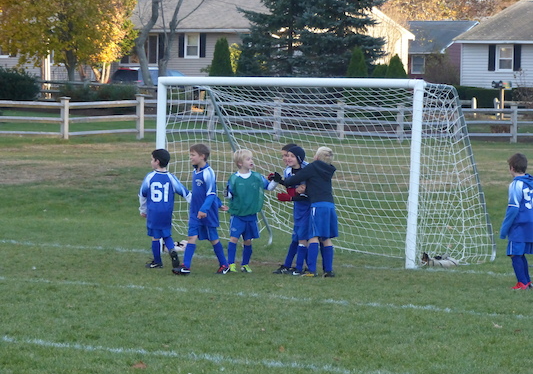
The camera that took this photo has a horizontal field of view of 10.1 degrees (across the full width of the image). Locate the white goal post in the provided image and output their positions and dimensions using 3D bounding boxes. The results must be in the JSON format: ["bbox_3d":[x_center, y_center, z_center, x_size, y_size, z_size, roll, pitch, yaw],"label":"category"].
[{"bbox_3d":[0.705,-0.187,34.036,3.800,2.030,1.700,3,2,41],"label":"white goal post"}]

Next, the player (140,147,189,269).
[{"bbox_3d":[-1.056,0.228,31.100,0.500,1.230,0.420,1,2,-25],"label":"player"}]

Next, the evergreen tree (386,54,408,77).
[{"bbox_3d":[4.805,-3.678,111.000,0.900,2.500,0.900,1,1,0],"label":"evergreen tree"}]

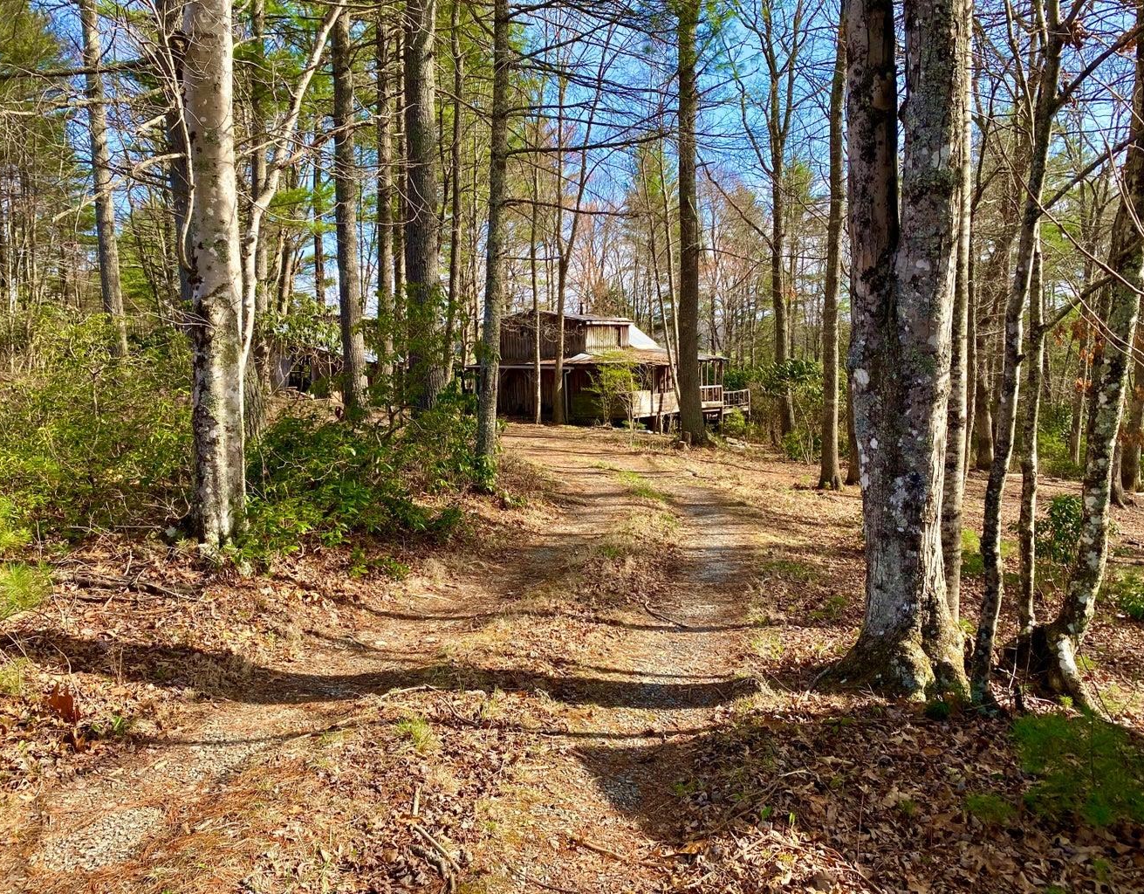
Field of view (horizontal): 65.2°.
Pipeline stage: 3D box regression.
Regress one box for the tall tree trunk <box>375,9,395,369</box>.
[{"bbox_3d":[-4.070,-5.369,19.500,0.380,7.700,0.360,0,6,0],"label":"tall tree trunk"}]

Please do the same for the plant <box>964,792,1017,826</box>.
[{"bbox_3d":[1.424,1.232,3.050,0.165,0.085,0.140,0,6,0],"label":"plant"}]

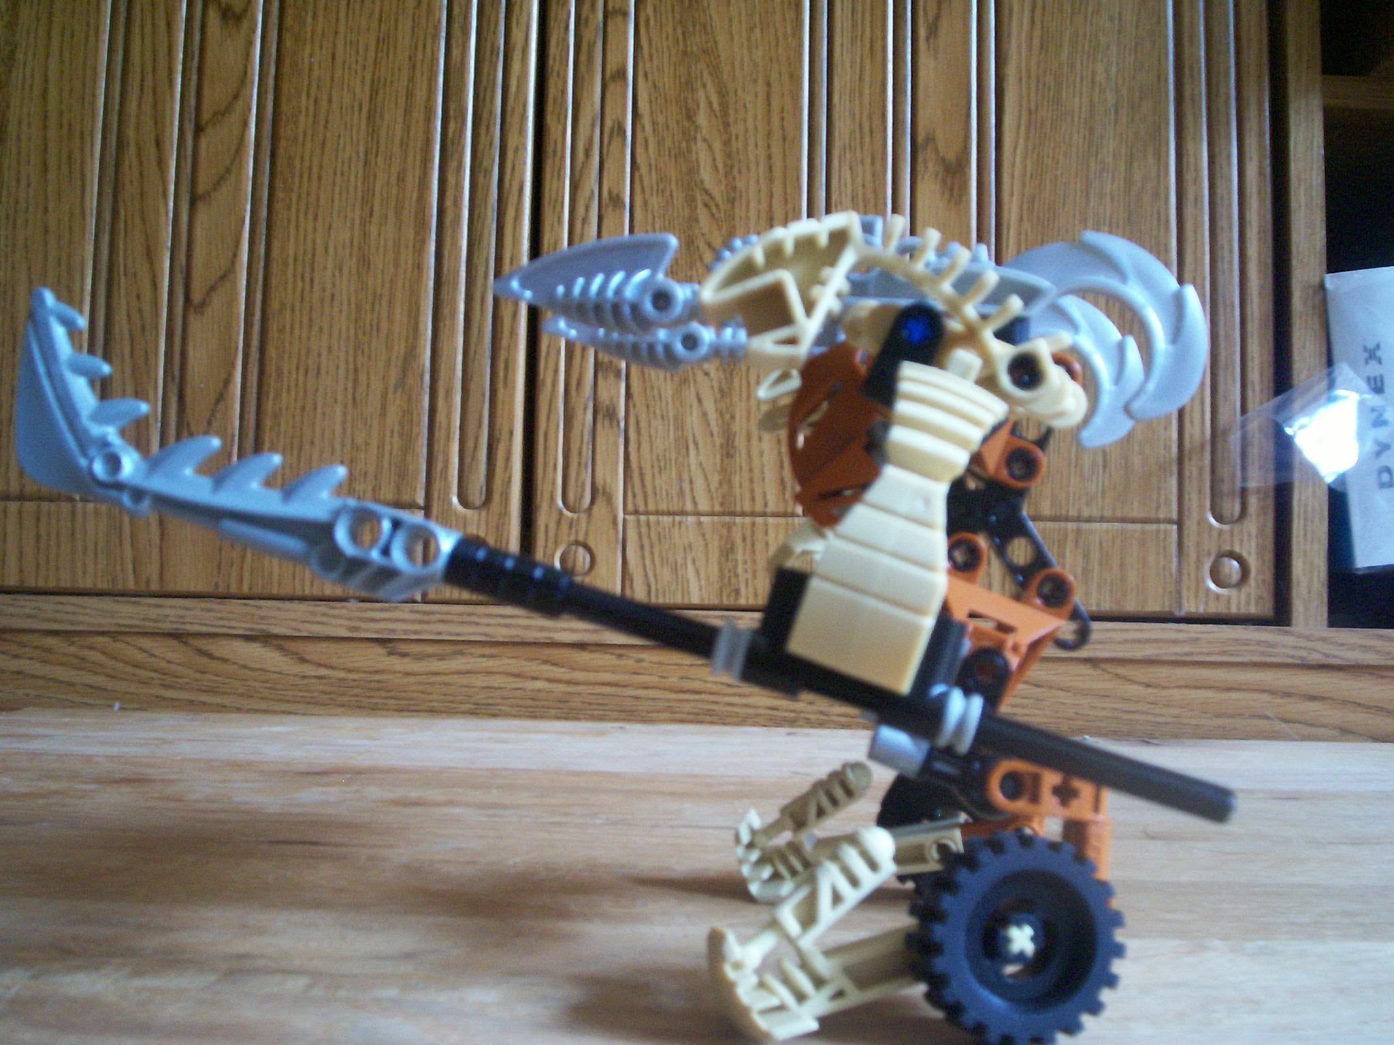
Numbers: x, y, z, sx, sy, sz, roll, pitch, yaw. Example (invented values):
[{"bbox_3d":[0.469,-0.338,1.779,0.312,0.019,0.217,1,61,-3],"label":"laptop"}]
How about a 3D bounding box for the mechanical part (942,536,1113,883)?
[{"bbox_3d":[0.055,0.031,0.243,0.030,0.060,0.029,1,-3,4],"label":"mechanical part"}]

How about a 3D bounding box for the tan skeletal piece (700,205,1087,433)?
[{"bbox_3d":[0.033,-0.033,0.240,0.061,0.036,0.029,1,-3,4],"label":"tan skeletal piece"}]

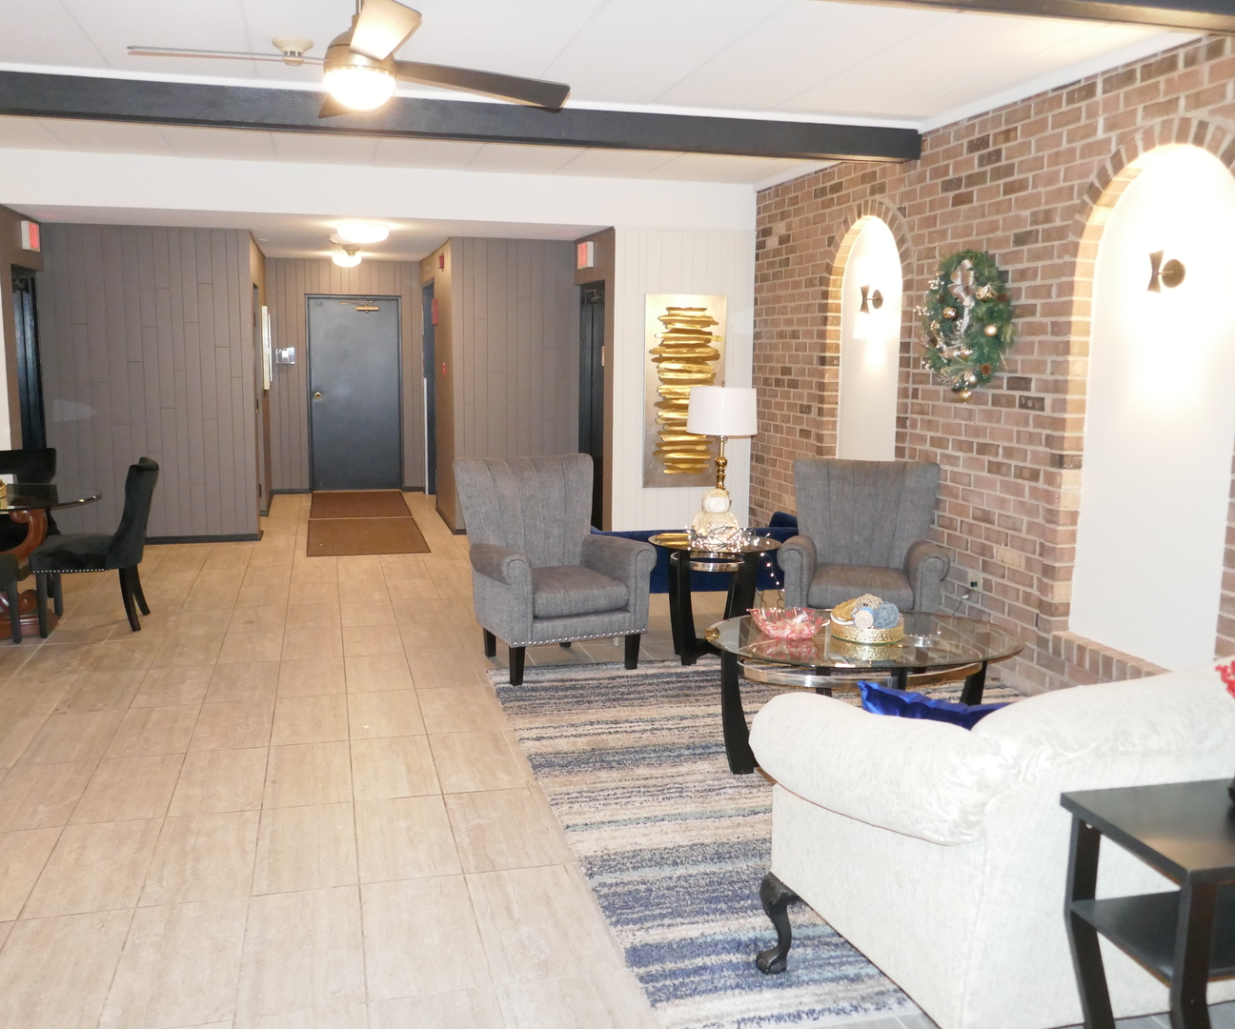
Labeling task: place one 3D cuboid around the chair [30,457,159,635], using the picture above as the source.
[{"bbox_3d":[-2.876,0.159,5.948,0.600,0.920,0.540,-1,9,-17],"label":"chair"}]

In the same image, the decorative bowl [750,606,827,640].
[{"bbox_3d":[0.685,0.431,4.258,0.310,0.095,0.300,-1,9,-15],"label":"decorative bowl"}]

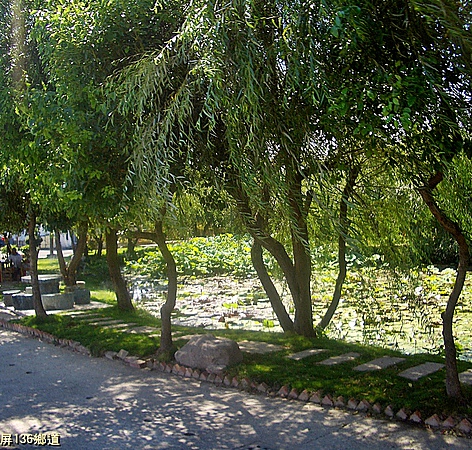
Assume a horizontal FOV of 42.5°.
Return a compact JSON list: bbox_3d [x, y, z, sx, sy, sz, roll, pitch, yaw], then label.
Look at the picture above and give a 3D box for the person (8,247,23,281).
[{"bbox_3d":[-7.632,1.333,21.000,0.480,1.170,0.580,-1,-1,30],"label":"person"}]

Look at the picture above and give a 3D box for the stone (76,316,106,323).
[{"bbox_3d":[-2.647,1.778,11.350,0.644,0.050,0.301,1,-2,-39],"label":"stone"}]

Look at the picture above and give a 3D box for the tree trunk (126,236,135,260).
[{"bbox_3d":[-5.565,1.187,32.000,0.380,1.150,0.360,0,-1,0],"label":"tree trunk"}]

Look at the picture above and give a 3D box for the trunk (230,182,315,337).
[{"bbox_3d":[0.596,0.563,9.900,1.370,2.510,0.700,0,-1,0],"label":"trunk"}]

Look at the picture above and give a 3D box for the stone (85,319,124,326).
[{"bbox_3d":[-2.327,1.768,10.901,0.644,0.050,0.301,1,-2,-40],"label":"stone"}]

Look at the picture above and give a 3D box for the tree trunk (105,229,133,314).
[{"bbox_3d":[-2.432,0.921,12.556,0.520,1.760,0.420,0,-1,0],"label":"tree trunk"}]

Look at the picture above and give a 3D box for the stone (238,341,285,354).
[{"bbox_3d":[0.348,1.713,8.444,0.376,0.050,0.644,-1,-2,40],"label":"stone"}]

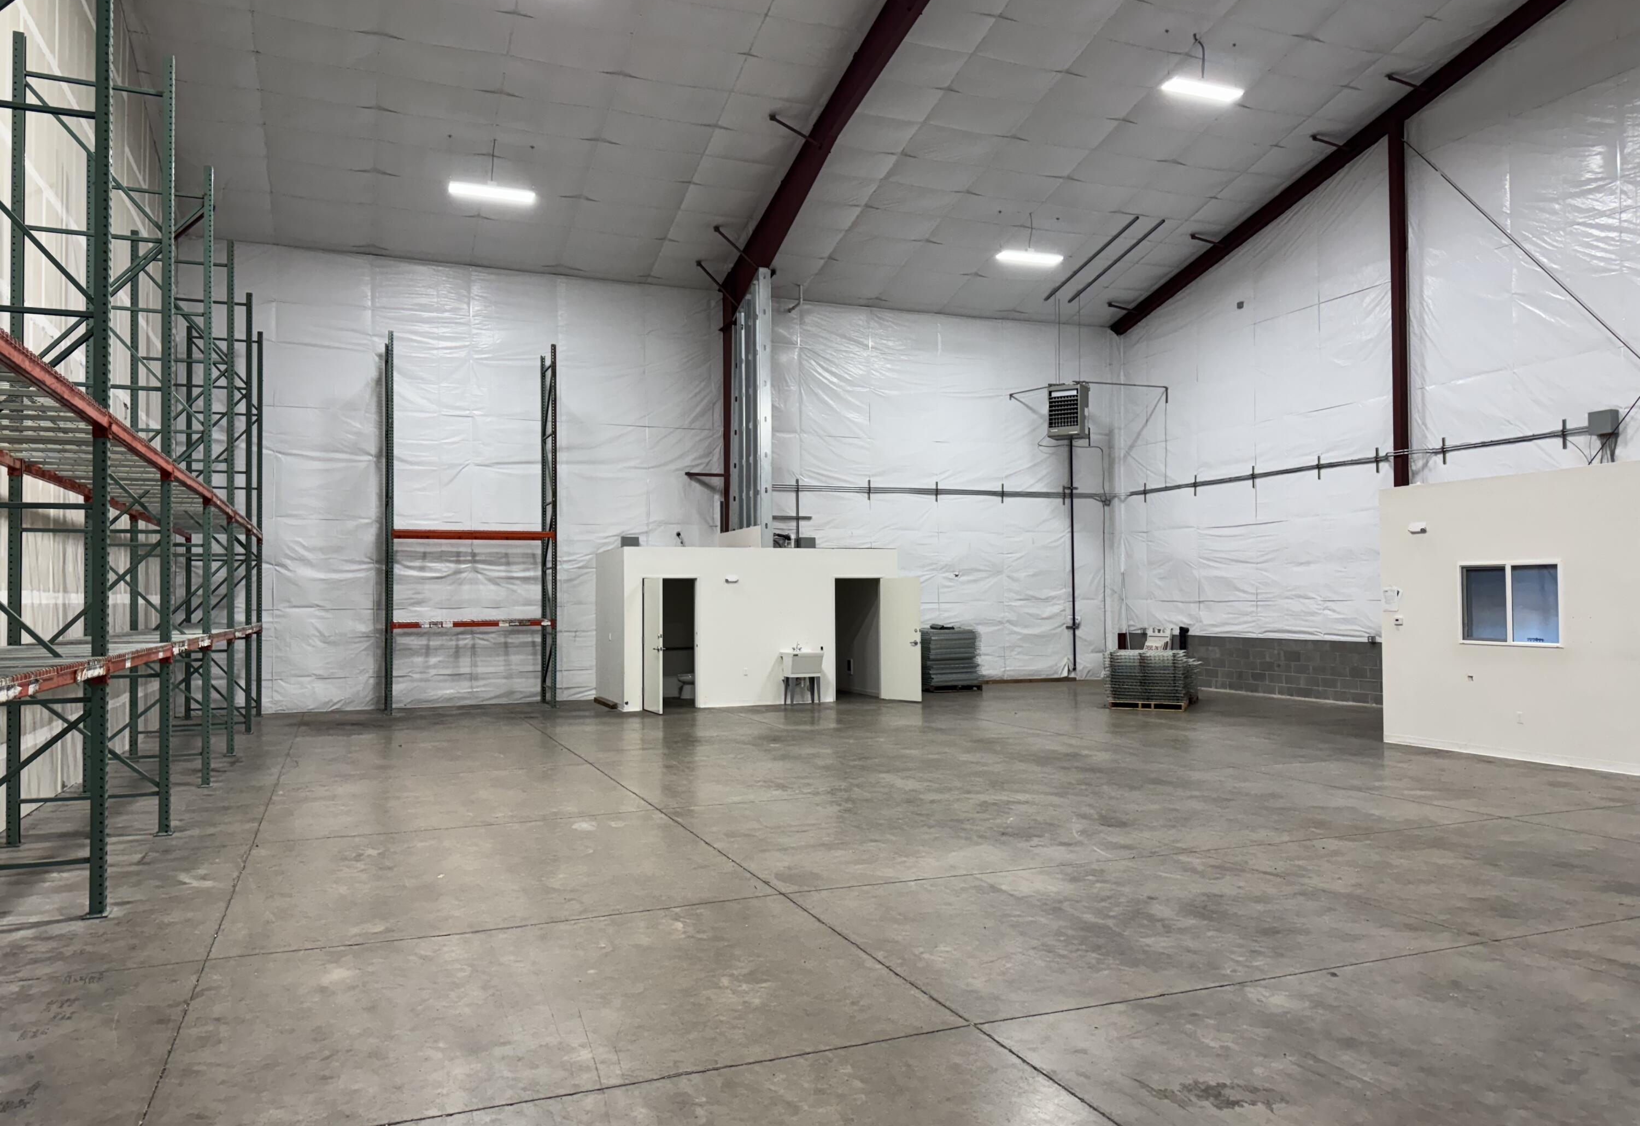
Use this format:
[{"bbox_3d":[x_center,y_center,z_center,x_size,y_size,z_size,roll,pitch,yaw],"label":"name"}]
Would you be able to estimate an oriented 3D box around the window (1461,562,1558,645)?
[{"bbox_3d":[7.564,0.446,12.455,0.100,0.915,1.167,0,-2,-22],"label":"window"}]

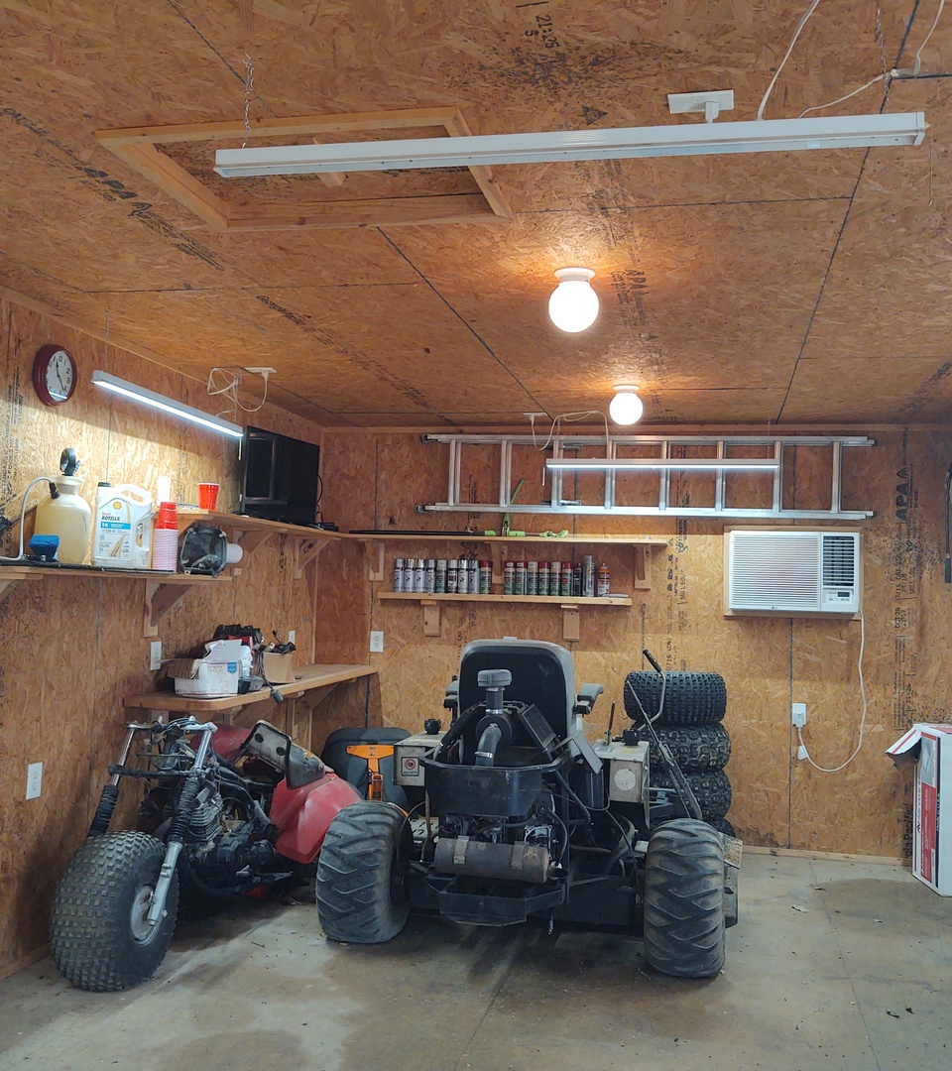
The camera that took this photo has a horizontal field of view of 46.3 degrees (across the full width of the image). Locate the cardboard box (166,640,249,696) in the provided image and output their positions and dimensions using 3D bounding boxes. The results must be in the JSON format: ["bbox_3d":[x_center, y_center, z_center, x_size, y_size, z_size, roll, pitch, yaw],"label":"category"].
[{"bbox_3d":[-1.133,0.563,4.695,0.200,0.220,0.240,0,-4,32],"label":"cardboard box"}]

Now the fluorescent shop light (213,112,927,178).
[{"bbox_3d":[0.122,-0.672,1.932,1.226,0.043,0.044,1,-3,12],"label":"fluorescent shop light"}]

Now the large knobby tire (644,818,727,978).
[{"bbox_3d":[0.778,1.332,4.122,0.280,0.550,0.550,1,-3,12],"label":"large knobby tire"}]

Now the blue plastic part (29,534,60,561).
[{"bbox_3d":[-1.423,0.042,3.671,0.080,0.090,0.095,-1,-4,43],"label":"blue plastic part"}]

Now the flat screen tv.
[{"bbox_3d":[-0.983,-0.276,5.532,0.095,0.440,0.625,0,-3,23],"label":"flat screen tv"}]

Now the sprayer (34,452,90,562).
[{"bbox_3d":[-1.442,-0.087,3.910,0.200,0.415,0.200,2,-3,2],"label":"sprayer"}]

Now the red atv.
[{"bbox_3d":[-1.029,1.127,4.336,0.890,0.860,1.700,1,-3,16],"label":"red atv"}]

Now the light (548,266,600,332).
[{"bbox_3d":[0.303,-0.712,3.420,0.154,0.182,0.154,1,-3,12],"label":"light"}]

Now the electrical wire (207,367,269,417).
[{"bbox_3d":[-1.062,-0.642,4.989,0.260,0.225,0.190,1,-3,12],"label":"electrical wire"}]

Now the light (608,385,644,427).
[{"bbox_3d":[0.704,-0.600,5.194,0.152,0.182,0.152,1,-3,12],"label":"light"}]

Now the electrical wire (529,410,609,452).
[{"bbox_3d":[0.502,-0.556,6.005,0.430,0.220,0.110,1,-3,12],"label":"electrical wire"}]

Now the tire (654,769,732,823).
[{"bbox_3d":[1.039,1.335,5.742,0.540,0.240,0.540,1,-3,12],"label":"tire"}]

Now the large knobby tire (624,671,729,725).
[{"bbox_3d":[1.031,0.841,5.773,0.525,0.250,0.525,1,-3,12],"label":"large knobby tire"}]

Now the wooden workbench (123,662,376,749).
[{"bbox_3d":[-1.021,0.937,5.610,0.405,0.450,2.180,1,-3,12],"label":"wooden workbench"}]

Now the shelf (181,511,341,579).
[{"bbox_3d":[-1.062,0.078,5.631,0.285,0.265,1.880,1,-3,12],"label":"shelf"}]

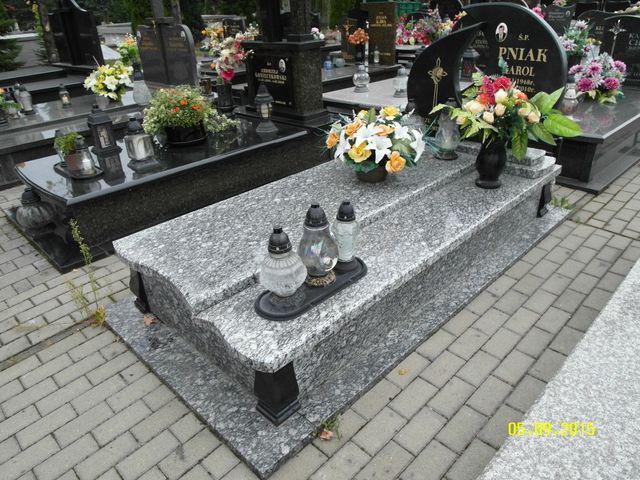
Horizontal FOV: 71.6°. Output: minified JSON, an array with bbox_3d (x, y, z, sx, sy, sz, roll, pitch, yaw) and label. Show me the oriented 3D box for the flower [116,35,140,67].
[{"bbox_3d":[-2.455,-2.322,5.660,0.280,0.480,0.300,-27,38,-37],"label":"flower"}]

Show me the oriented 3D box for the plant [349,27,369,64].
[{"bbox_3d":[0.550,-2.816,6.465,0.280,0.470,0.290,-2,29,1],"label":"plant"}]

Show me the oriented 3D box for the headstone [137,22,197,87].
[{"bbox_3d":[-1.793,-2.143,5.159,0.940,0.640,0.120,21,37,36],"label":"headstone"}]

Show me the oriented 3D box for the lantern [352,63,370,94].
[{"bbox_3d":[0.447,-1.753,4.793,0.180,0.268,0.180,-2,29,1],"label":"lantern"}]

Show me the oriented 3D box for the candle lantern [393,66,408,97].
[{"bbox_3d":[0.816,-1.586,4.450,0.165,0.278,0.165,-2,29,1],"label":"candle lantern"}]

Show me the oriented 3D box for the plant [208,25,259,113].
[{"bbox_3d":[-0.790,-1.596,4.121,0.420,0.740,0.460,-27,38,-37],"label":"plant"}]

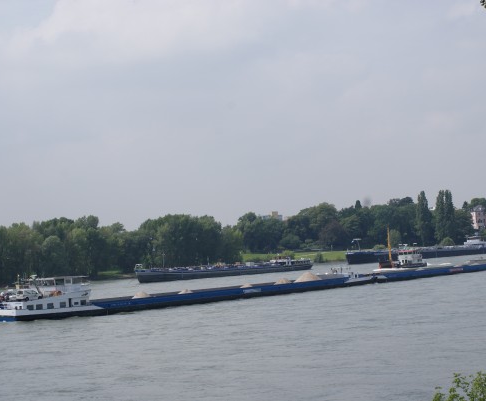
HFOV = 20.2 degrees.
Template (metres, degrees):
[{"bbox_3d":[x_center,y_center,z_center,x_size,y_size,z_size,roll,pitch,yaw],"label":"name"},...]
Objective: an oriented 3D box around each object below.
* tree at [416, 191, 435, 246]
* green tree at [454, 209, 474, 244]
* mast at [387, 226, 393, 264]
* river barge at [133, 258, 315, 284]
[{"bbox_3d":[82.510,8.390,620.000,9.000,26.000,9.000,-3,-2,0],"label":"tree"},{"bbox_3d":[99.960,11.790,620.000,9.000,16.500,9.000,-3,-2,0],"label":"green tree"},{"bbox_3d":[45.140,13.510,420.000,1.200,11.000,1.200,-3,-2,0],"label":"mast"},{"bbox_3d":[-6.190,22.280,455.220,9.500,5.600,84.600,-4,-2,39],"label":"river barge"}]

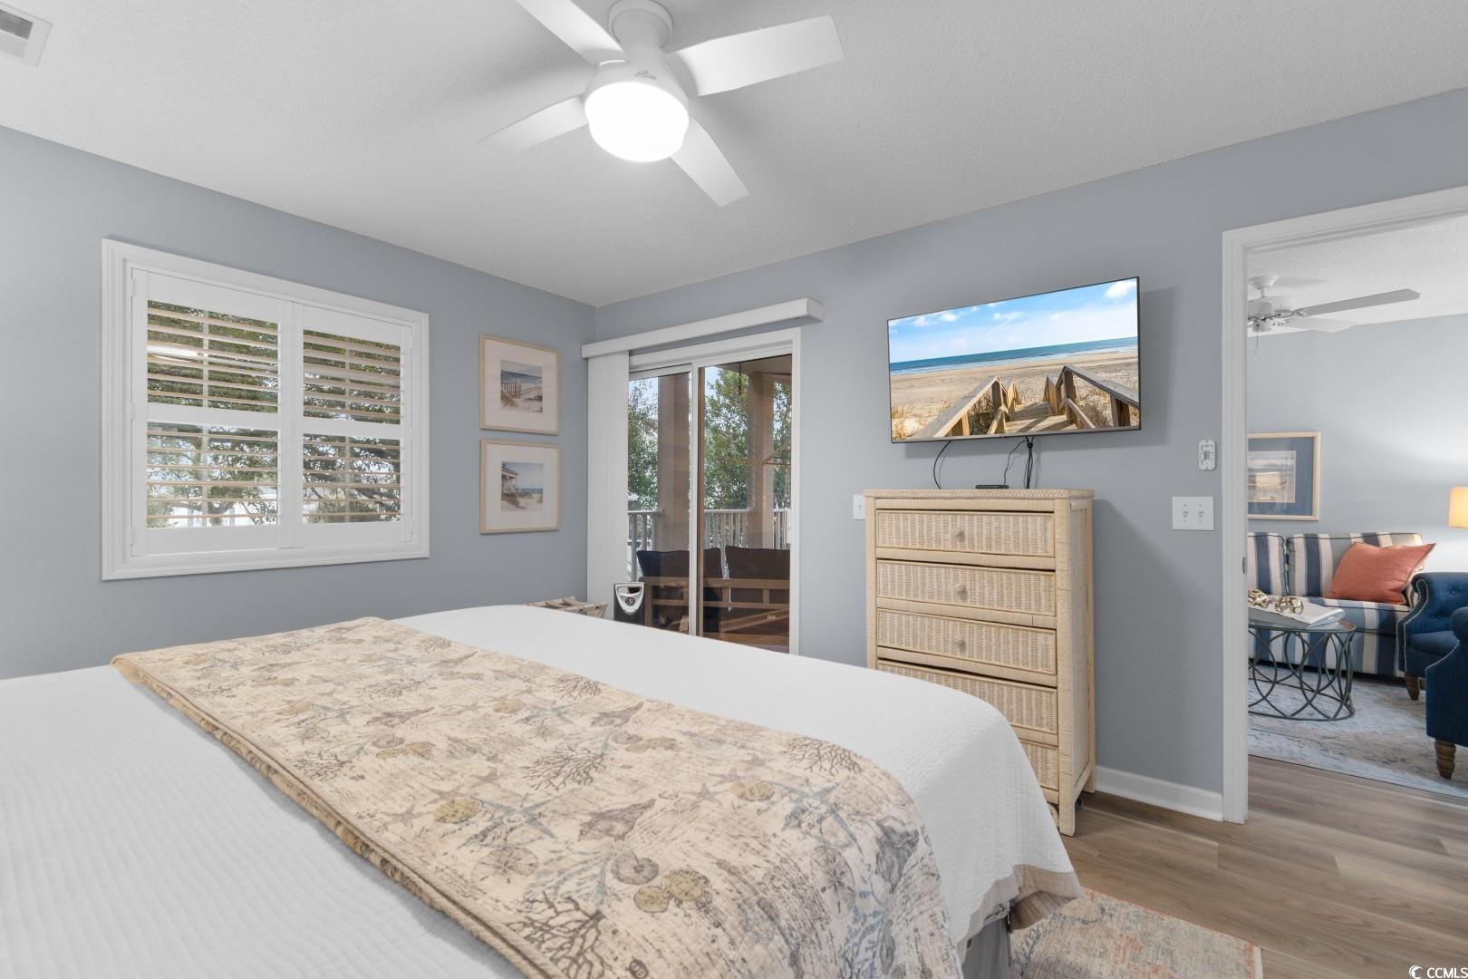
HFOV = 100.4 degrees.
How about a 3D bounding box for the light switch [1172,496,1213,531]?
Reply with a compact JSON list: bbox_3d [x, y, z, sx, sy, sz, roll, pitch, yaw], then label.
[{"bbox_3d":[1.705,0.090,2.272,0.120,0.122,0.013,0,0,34],"label":"light switch"}]

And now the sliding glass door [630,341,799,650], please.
[{"bbox_3d":[-0.215,0.205,3.635,1.380,2.000,0.100,0,0,34],"label":"sliding glass door"}]

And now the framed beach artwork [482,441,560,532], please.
[{"bbox_3d":[-1.259,-0.014,3.657,0.026,0.532,0.520,0,0,39],"label":"framed beach artwork"}]

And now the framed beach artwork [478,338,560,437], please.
[{"bbox_3d":[-1.259,-0.609,3.654,0.026,0.532,0.520,0,0,39],"label":"framed beach artwork"}]

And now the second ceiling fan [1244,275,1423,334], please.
[{"bbox_3d":[3.060,-1.075,3.530,1.240,0.320,1.240,0,0,34],"label":"second ceiling fan"}]

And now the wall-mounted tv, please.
[{"bbox_3d":[1.131,-0.501,2.570,0.970,0.565,0.065,0,5,36],"label":"wall-mounted tv"}]

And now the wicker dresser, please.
[{"bbox_3d":[0.985,0.606,2.518,0.790,1.215,0.410,0,0,34],"label":"wicker dresser"}]

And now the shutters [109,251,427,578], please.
[{"bbox_3d":[-1.974,-0.290,2.758,0.070,1.260,1.180,0,0,39],"label":"shutters"}]

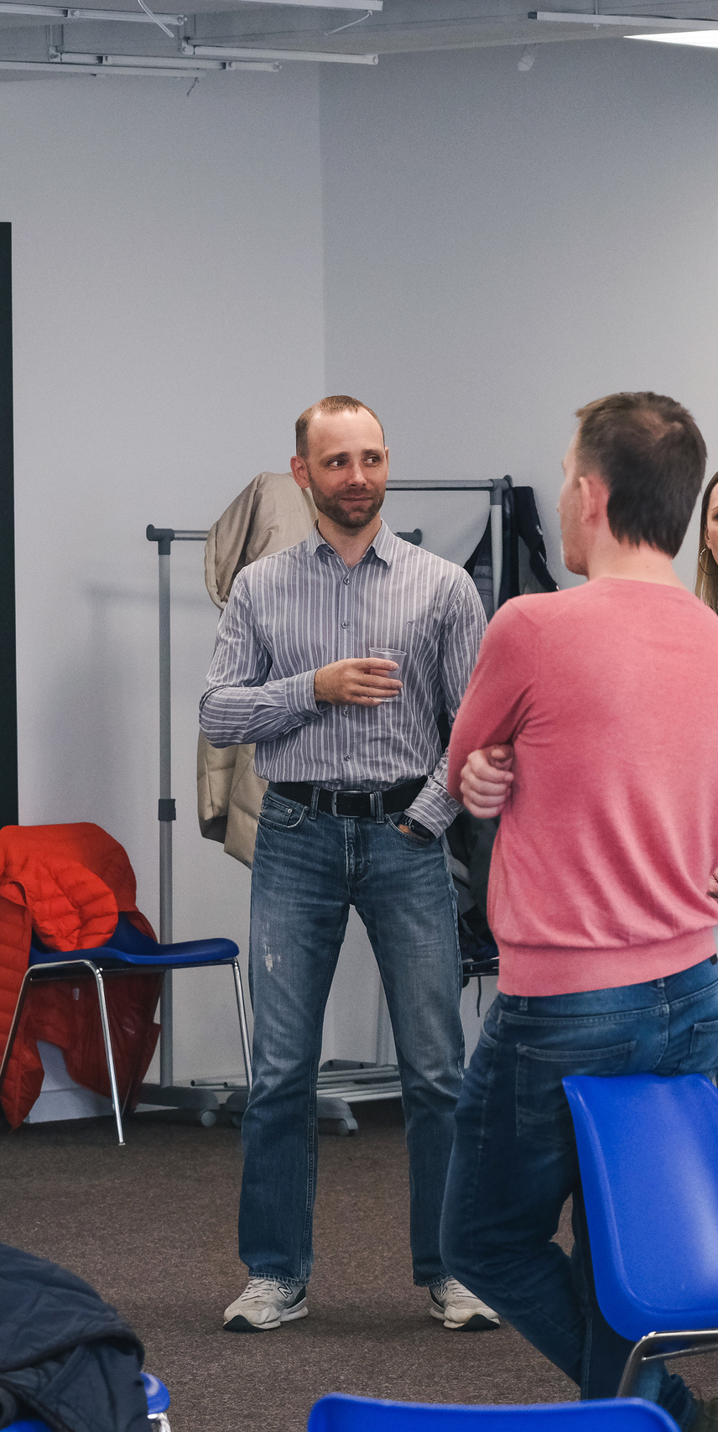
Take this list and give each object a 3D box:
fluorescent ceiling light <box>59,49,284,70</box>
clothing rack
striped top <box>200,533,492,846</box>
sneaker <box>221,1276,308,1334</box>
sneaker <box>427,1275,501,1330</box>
[{"bbox_3d":[-0.441,-1.498,14.314,0.720,0.045,0.045,-3,3,-44],"label":"fluorescent ceiling light"},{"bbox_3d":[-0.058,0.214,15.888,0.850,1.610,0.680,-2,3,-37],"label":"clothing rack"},{"bbox_3d":[-0.028,-0.068,12.097,0.550,0.610,0.340,-1,2,2],"label":"striped top"},{"bbox_3d":[-0.178,1.122,12.129,0.110,0.115,0.300,0,2,19],"label":"sneaker"},{"bbox_3d":[0.202,1.118,12.093,0.110,0.115,0.300,-1,2,-9],"label":"sneaker"}]

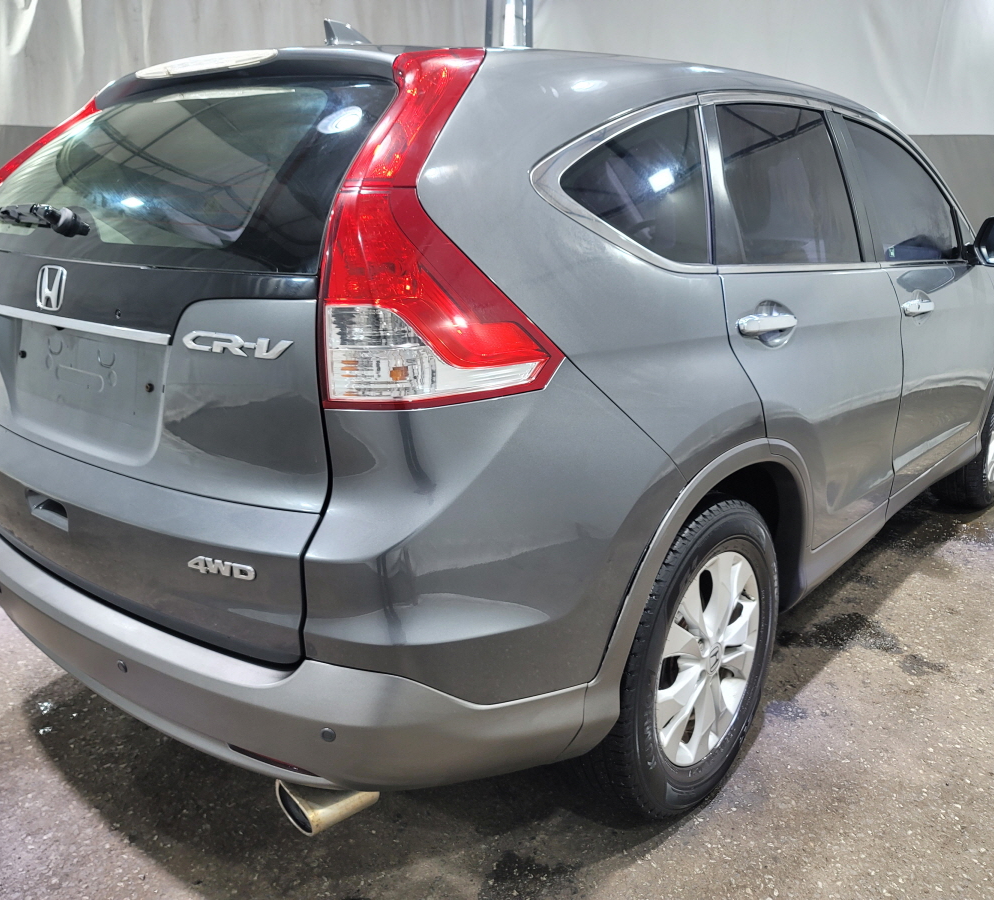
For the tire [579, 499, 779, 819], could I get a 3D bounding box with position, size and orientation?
[{"bbox_3d":[0.389,0.430,1.919,0.225,0.715,0.715,14,21,39],"label":"tire"}]

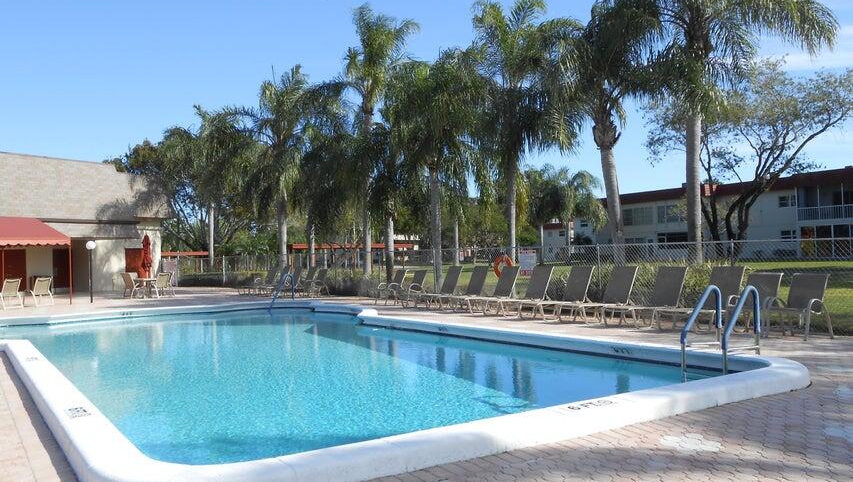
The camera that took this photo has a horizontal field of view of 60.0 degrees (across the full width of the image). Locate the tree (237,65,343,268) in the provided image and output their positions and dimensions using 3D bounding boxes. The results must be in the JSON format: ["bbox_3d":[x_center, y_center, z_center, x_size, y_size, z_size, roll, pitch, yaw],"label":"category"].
[{"bbox_3d":[-6.149,-2.856,33.082,4.642,9.948,4.642,-1,-1,0],"label":"tree"}]

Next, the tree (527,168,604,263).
[{"bbox_3d":[11.176,-1.997,60.068,6.167,8.255,6.167,-1,-1,0],"label":"tree"}]

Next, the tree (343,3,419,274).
[{"bbox_3d":[-1.745,-3.228,26.084,2.743,10.241,2.743,-1,-1,0],"label":"tree"}]

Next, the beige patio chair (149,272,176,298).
[{"bbox_3d":[-9.829,1.657,27.608,0.700,0.930,0.620,-2,-1,35],"label":"beige patio chair"}]

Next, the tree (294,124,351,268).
[{"bbox_3d":[-5.302,-1.757,37.065,3.002,7.841,3.002,-1,-1,0],"label":"tree"}]

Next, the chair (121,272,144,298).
[{"bbox_3d":[-11.007,1.688,27.708,0.620,0.930,0.700,-2,-1,30],"label":"chair"}]

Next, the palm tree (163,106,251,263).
[{"bbox_3d":[-12.453,-2.635,42.083,4.999,10.119,4.999,-1,-1,0],"label":"palm tree"}]

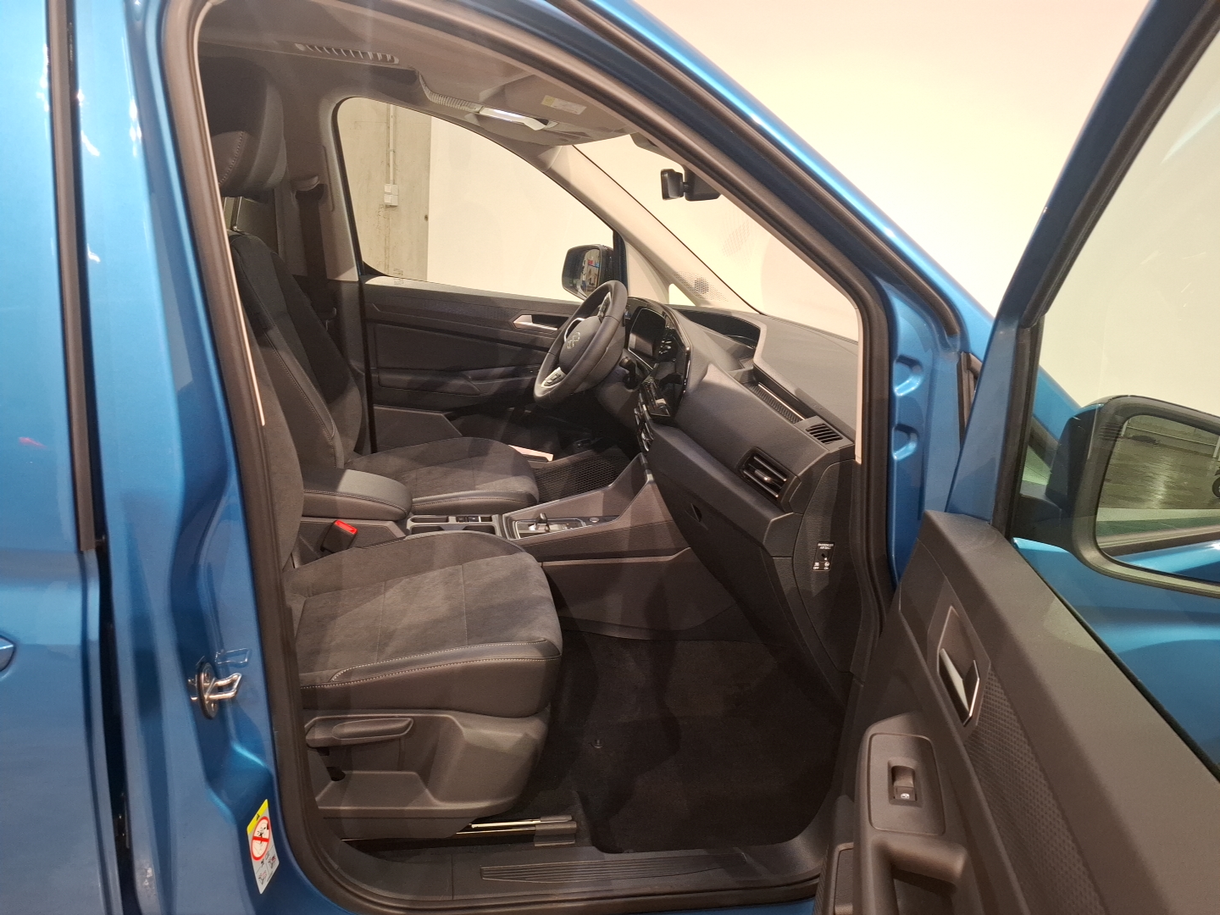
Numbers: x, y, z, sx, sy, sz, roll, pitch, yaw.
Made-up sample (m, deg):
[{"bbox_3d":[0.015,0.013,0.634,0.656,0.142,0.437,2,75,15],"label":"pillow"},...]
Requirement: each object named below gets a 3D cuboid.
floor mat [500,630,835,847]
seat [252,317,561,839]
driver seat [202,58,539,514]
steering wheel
[{"bbox_3d":[0.147,0.523,1.546,0.670,0.090,0.520,3,16,-11],"label":"floor mat"},{"bbox_3d":[-0.463,-0.056,1.275,0.790,1.160,0.530,3,16,-11],"label":"seat"},{"bbox_3d":[-0.553,-0.284,1.969,0.790,1.170,0.530,3,16,-11],"label":"driver seat"},{"bbox_3d":[-0.052,-0.272,2.062,0.110,0.370,0.370,32,8,-19],"label":"steering wheel"}]

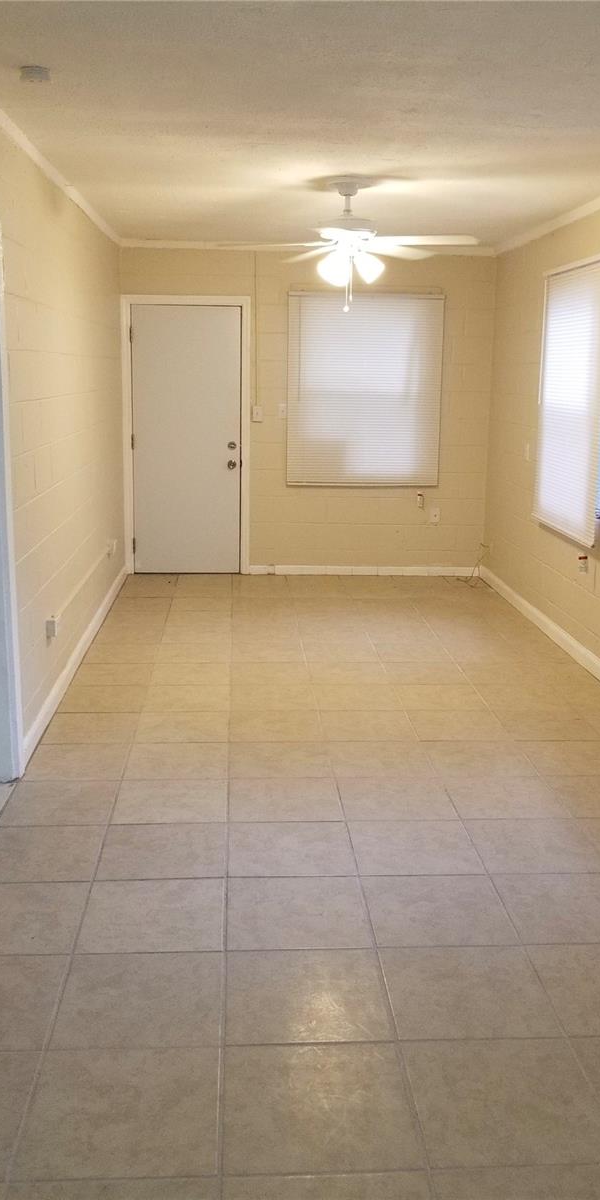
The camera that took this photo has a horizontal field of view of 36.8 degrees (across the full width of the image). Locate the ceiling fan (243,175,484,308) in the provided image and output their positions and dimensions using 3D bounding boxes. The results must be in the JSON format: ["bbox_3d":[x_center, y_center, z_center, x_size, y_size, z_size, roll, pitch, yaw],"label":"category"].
[{"bbox_3d":[0.231,-1.739,4.426,1.299,0.589,1.299,0,14,-4],"label":"ceiling fan"}]

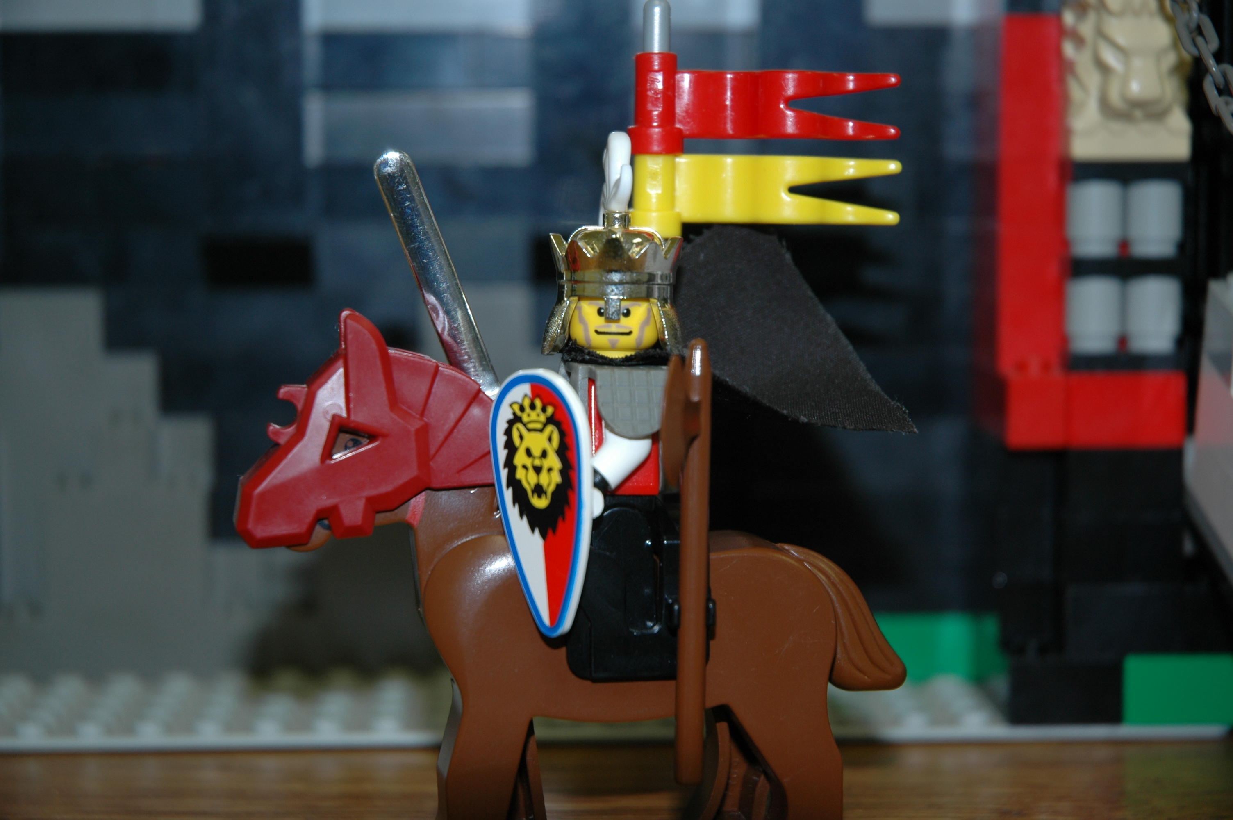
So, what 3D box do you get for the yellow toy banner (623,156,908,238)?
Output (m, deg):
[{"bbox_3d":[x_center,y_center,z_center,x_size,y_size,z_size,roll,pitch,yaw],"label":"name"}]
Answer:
[{"bbox_3d":[0.017,-0.025,0.419,0.032,0.011,0.006,1,4,0],"label":"yellow toy banner"}]

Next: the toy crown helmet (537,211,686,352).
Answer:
[{"bbox_3d":[0.000,-0.014,0.411,0.016,0.016,0.016,1,4,2],"label":"toy crown helmet"}]

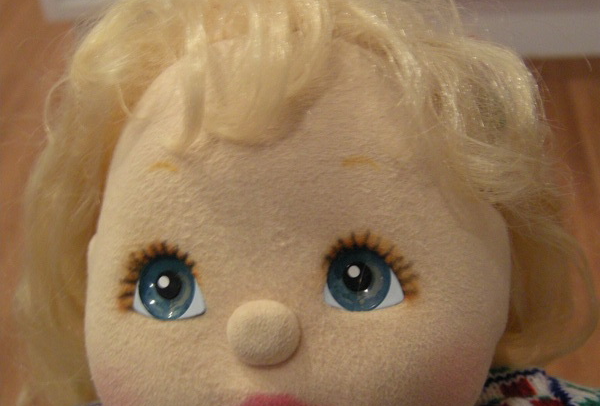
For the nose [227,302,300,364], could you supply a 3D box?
[{"bbox_3d":[-0.009,0.032,0.225,0.018,0.016,0.011,-1,11,8],"label":"nose"}]

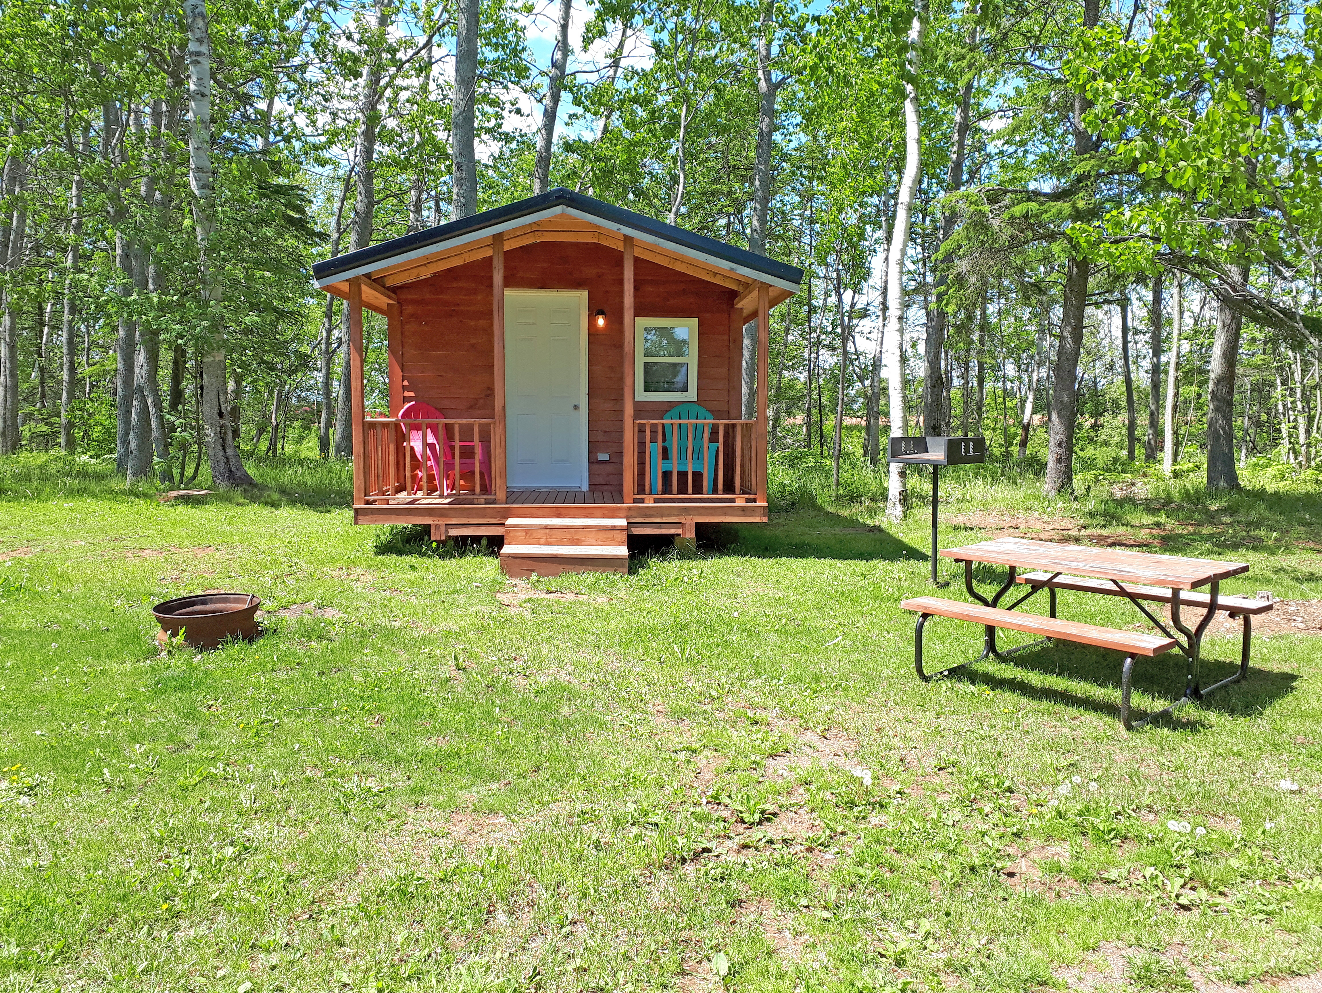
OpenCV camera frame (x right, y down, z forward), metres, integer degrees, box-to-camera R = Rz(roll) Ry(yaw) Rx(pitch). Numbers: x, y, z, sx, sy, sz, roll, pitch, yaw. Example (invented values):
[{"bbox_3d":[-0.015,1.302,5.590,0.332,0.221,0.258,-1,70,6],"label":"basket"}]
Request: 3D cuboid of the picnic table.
[{"bbox_3d":[2.541,0.731,6.189,1.574,0.740,1.510,-4,6,-41],"label":"picnic table"}]

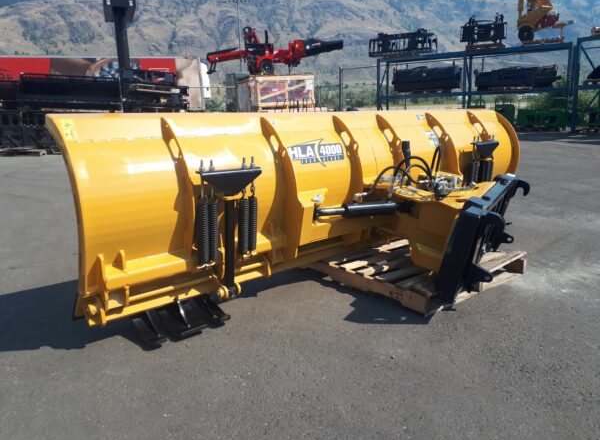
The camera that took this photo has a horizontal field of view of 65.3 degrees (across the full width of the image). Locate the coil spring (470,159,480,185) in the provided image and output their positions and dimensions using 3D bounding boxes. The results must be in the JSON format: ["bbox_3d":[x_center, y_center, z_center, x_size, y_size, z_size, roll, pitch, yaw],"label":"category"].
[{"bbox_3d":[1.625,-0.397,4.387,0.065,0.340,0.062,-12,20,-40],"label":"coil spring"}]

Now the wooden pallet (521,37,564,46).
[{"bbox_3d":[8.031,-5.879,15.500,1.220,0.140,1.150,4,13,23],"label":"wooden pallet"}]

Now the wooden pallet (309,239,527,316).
[{"bbox_3d":[0.747,0.276,3.175,1.030,0.136,1.133,-10,15,-35],"label":"wooden pallet"}]

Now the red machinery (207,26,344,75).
[{"bbox_3d":[-0.934,-5.941,16.500,4.700,1.500,1.500,4,13,22],"label":"red machinery"}]

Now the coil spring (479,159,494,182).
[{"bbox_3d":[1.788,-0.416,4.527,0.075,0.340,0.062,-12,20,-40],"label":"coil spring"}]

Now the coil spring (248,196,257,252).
[{"bbox_3d":[-0.281,0.021,2.766,0.055,0.350,0.055,1,15,0],"label":"coil spring"}]

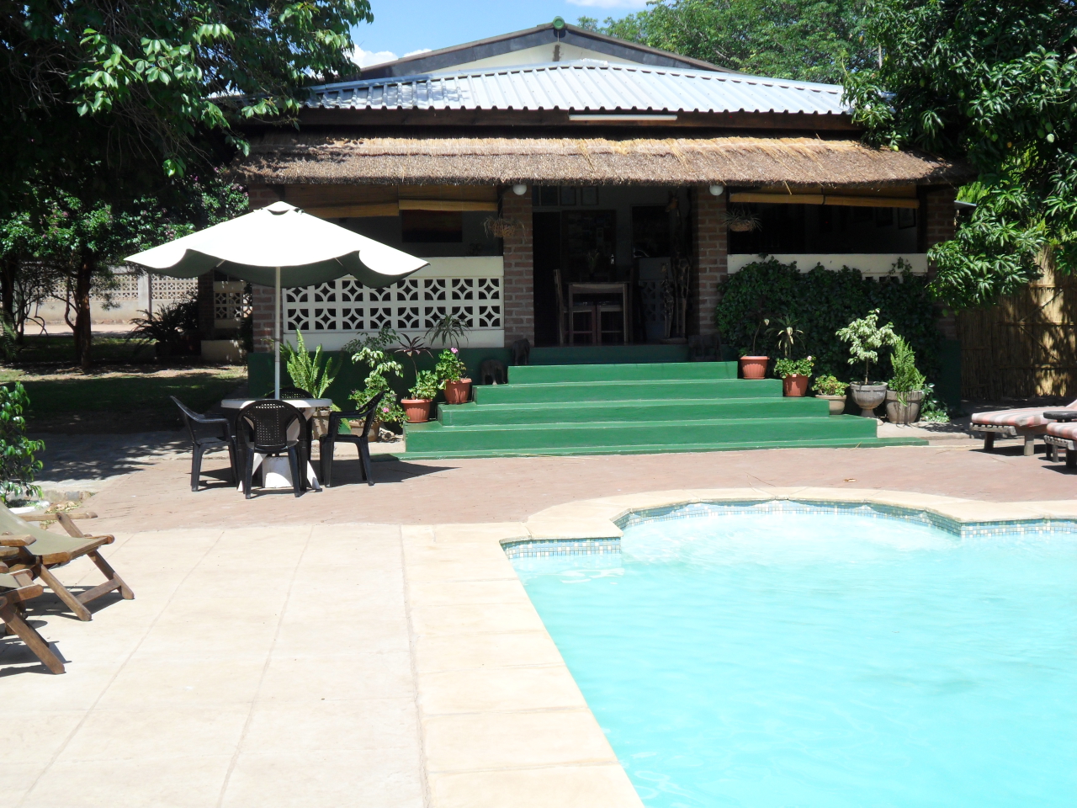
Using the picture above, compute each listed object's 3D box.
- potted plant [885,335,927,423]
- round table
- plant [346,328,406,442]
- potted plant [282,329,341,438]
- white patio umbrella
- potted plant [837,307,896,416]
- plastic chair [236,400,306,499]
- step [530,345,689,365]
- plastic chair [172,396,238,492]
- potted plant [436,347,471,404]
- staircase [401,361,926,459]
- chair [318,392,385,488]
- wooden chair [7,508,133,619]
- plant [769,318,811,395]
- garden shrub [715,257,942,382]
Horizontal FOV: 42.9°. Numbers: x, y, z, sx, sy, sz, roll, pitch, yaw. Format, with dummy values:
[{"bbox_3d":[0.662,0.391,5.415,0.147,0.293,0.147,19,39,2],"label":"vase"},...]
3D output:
[{"bbox_3d":[4.227,-0.271,15.720,0.475,0.993,0.450,-1,4,-9],"label":"potted plant"},{"bbox_3d":[-2.175,0.328,11.382,0.910,0.725,0.910,-1,4,-9],"label":"round table"},{"bbox_3d":[-1.814,-0.230,15.256,0.700,1.290,0.620,-1,4,-7],"label":"plant"},{"bbox_3d":[-2.548,-0.221,15.323,0.700,1.260,0.650,-1,4,-7],"label":"potted plant"},{"bbox_3d":[-2.137,-0.491,11.330,2.470,2.360,2.200,-1,4,-5],"label":"white patio umbrella"},{"bbox_3d":[3.826,-0.467,15.982,0.674,1.294,0.620,-1,4,-9],"label":"potted plant"},{"bbox_3d":[-2.115,0.327,10.900,0.560,0.785,0.560,-1,4,-9],"label":"plastic chair"},{"bbox_3d":[0.852,-0.580,16.401,1.950,0.210,0.400,-1,4,-7],"label":"step"},{"bbox_3d":[-2.805,0.309,11.493,0.540,0.800,0.560,-2,4,-16],"label":"plastic chair"},{"bbox_3d":[-0.961,-0.320,15.551,0.410,0.655,0.400,-1,4,-7],"label":"potted plant"},{"bbox_3d":[1.059,0.011,14.440,5.173,0.750,2.700,-1,4,-9],"label":"staircase"},{"bbox_3d":[-1.592,0.280,11.631,0.540,0.800,0.560,-2,4,-13],"label":"chair"},{"bbox_3d":[-2.566,0.593,6.712,1.000,0.830,0.600,0,4,6],"label":"wooden chair"},{"bbox_3d":[2.858,-0.525,15.524,0.470,0.885,0.450,-1,4,-9],"label":"plant"},{"bbox_3d":[3.479,-0.924,16.432,2.680,1.640,0.550,-1,4,-7],"label":"garden shrub"}]

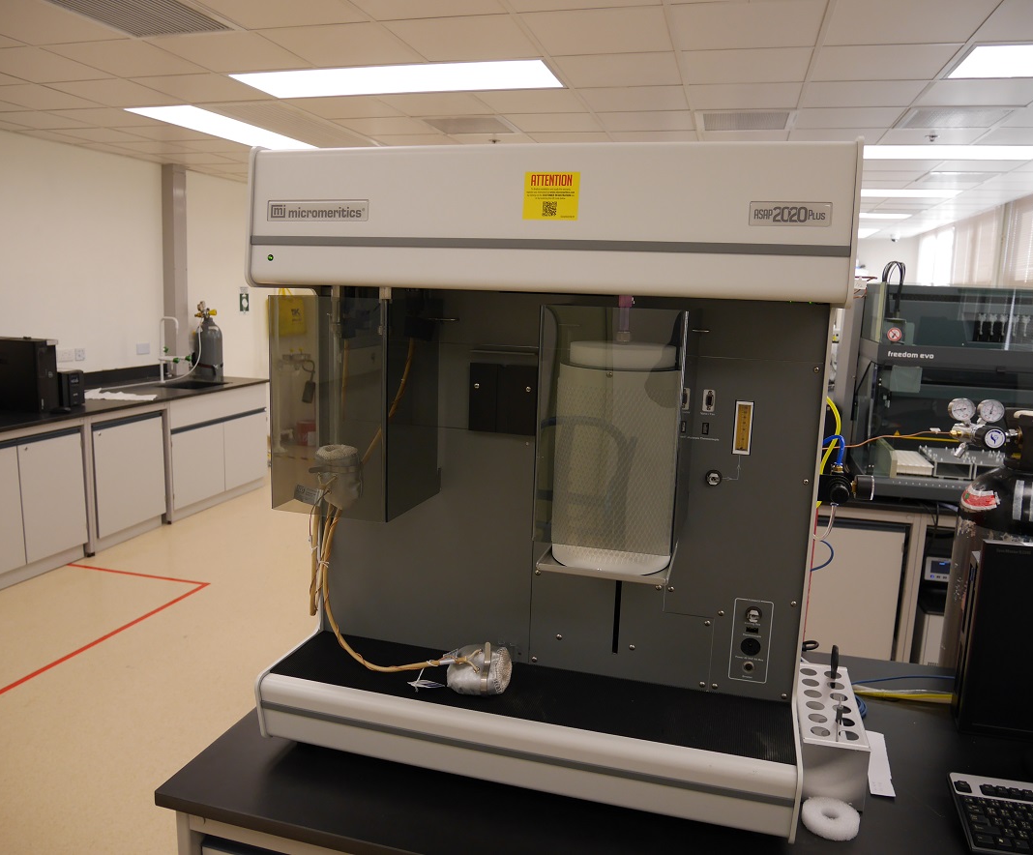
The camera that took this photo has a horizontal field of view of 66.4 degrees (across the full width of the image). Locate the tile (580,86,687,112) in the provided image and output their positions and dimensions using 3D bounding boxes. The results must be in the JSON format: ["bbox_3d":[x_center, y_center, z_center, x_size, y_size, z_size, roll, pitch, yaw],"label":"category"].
[{"bbox_3d":[0.557,-1.554,3.718,0.500,0.020,0.500,5,10,15],"label":"tile"}]

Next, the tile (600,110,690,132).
[{"bbox_3d":[0.835,-1.970,5.079,0.600,0.020,0.600,4,10,15],"label":"tile"}]

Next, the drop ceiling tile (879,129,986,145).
[{"bbox_3d":[2.728,-1.929,5.191,0.600,0.020,0.600,4,10,15],"label":"drop ceiling tile"}]

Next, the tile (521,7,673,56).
[{"bbox_3d":[0.298,-1.398,2.779,0.500,0.020,0.500,5,10,15],"label":"tile"}]

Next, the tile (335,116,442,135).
[{"bbox_3d":[-0.746,-1.749,4.571,0.500,0.020,0.500,5,10,15],"label":"tile"}]

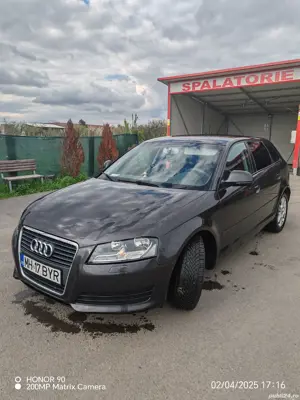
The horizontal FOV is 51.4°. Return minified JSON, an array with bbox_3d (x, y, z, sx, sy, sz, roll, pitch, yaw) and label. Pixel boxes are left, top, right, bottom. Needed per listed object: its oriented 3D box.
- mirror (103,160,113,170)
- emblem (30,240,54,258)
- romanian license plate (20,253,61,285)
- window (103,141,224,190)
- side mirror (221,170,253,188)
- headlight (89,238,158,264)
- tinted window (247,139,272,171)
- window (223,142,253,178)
[{"bbox_3d":[-0.526,-0.441,3.997,0.240,0.165,0.135,10,16,37],"label":"mirror"},{"bbox_3d":[-0.813,0.355,2.354,0.275,0.097,0.022,10,-1,37],"label":"emblem"},{"bbox_3d":[-0.832,0.518,2.366,0.520,0.112,0.015,10,2,37],"label":"romanian license plate"},{"bbox_3d":[0.138,-0.421,3.436,1.420,0.140,0.840,10,47,37],"label":"window"},{"bbox_3d":[0.838,-0.204,2.969,0.240,0.165,0.135,10,16,37],"label":"side mirror"},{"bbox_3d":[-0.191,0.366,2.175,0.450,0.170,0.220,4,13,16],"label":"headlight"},{"bbox_3d":[1.435,-0.569,4.007,0.050,0.390,0.690,-22,-4,39],"label":"tinted window"},{"bbox_3d":[0.947,-0.419,3.378,0.050,0.400,0.840,-22,-4,39],"label":"window"}]

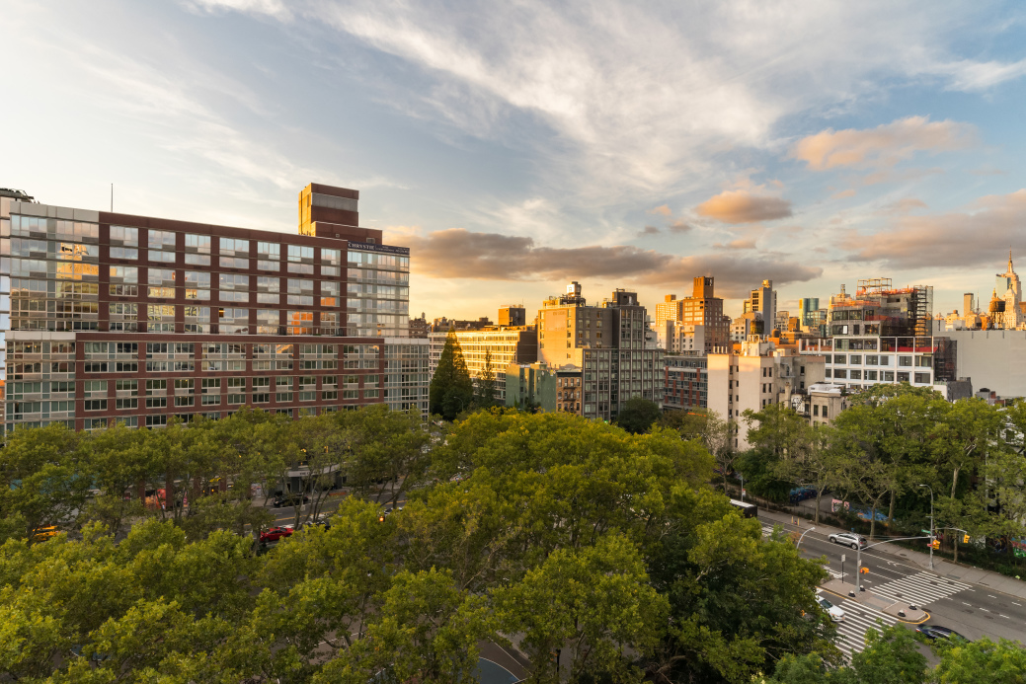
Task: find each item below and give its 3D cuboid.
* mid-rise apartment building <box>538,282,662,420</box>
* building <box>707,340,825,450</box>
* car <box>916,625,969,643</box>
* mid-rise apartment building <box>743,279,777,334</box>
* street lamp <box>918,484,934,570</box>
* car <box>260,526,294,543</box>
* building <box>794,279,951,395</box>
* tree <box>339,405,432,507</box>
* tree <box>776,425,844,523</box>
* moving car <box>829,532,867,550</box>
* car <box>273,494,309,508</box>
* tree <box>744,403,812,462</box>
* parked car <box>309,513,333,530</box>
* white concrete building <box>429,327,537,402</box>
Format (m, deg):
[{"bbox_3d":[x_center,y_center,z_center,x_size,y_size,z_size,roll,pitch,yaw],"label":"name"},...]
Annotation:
[{"bbox_3d":[26.961,6.117,166.772,31.600,45.000,22.000,1,0,-31],"label":"mid-rise apartment building"},{"bbox_3d":[60.292,14.677,128.539,25.600,28.200,13.600,1,0,-32],"label":"building"},{"bbox_3d":[39.832,27.416,49.154,1.850,1.500,4.750,1,0,-29],"label":"car"},{"bbox_3d":[156.711,-3.836,343.741,13.400,69.400,14.400,1,0,-32],"label":"mid-rise apartment building"},{"bbox_3d":[51.252,23.175,67.003,2.900,10.400,0.450,1,0,-28],"label":"street lamp"},{"bbox_3d":[-32.196,26.104,73.975,4.600,1.430,1.820,1,0,-35],"label":"car"},{"bbox_3d":[84.846,7.410,126.644,12.500,41.500,28.410,1,0,-29],"label":"building"},{"bbox_3d":[-19.758,18.479,82.899,13.200,17.000,13.800,1,0,-33],"label":"tree"},{"bbox_3d":[44.824,20.053,81.525,10.500,15.000,10.500,1,0,-29],"label":"tree"},{"bbox_3d":[45.325,26.682,73.187,1.850,1.660,4.700,1,0,-29],"label":"moving car"},{"bbox_3d":[-37.573,26.786,91.816,4.900,1.550,1.900,1,0,-34],"label":"car"},{"bbox_3d":[44.847,19.110,91.899,11.800,17.000,11.800,1,0,-29],"label":"tree"},{"bbox_3d":[-28.699,26.846,79.168,4.700,1.500,1.850,1,0,-34],"label":"parked car"},{"bbox_3d":[-9.075,10.757,206.875,18.000,34.000,74.000,1,0,-29],"label":"white concrete building"}]

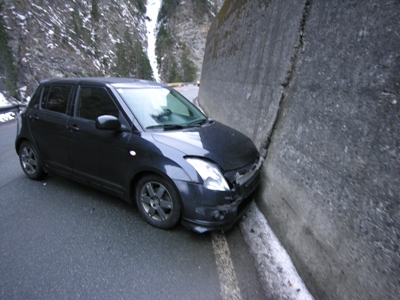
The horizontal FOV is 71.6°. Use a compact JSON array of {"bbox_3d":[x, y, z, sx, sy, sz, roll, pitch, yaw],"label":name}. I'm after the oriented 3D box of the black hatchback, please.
[{"bbox_3d":[-0.900,-0.210,3.900,3.650,1.490,1.700,10,14,31],"label":"black hatchback"}]

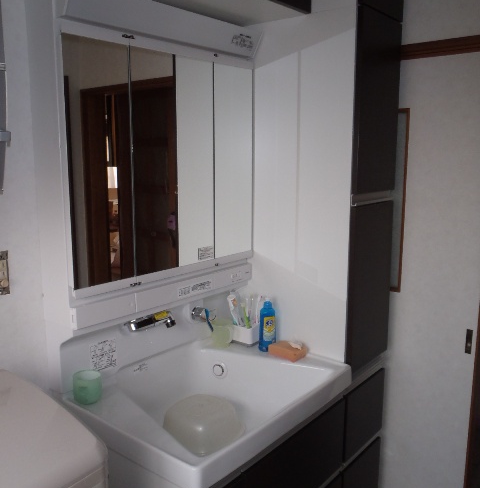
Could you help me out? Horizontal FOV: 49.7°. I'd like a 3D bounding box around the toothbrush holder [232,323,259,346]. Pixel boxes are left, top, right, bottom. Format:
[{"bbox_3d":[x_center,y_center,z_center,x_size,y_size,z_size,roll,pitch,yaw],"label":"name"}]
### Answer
[{"bbox_3d":[0.022,0.336,1.962,0.102,0.069,0.070,8,12,40],"label":"toothbrush holder"}]

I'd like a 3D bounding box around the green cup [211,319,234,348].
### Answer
[{"bbox_3d":[-0.064,0.336,1.920,0.091,0.083,0.073,7,12,35],"label":"green cup"}]

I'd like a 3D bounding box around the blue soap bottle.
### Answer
[{"bbox_3d":[0.100,0.289,1.879,0.063,0.189,0.055,-3,10,-15],"label":"blue soap bottle"}]

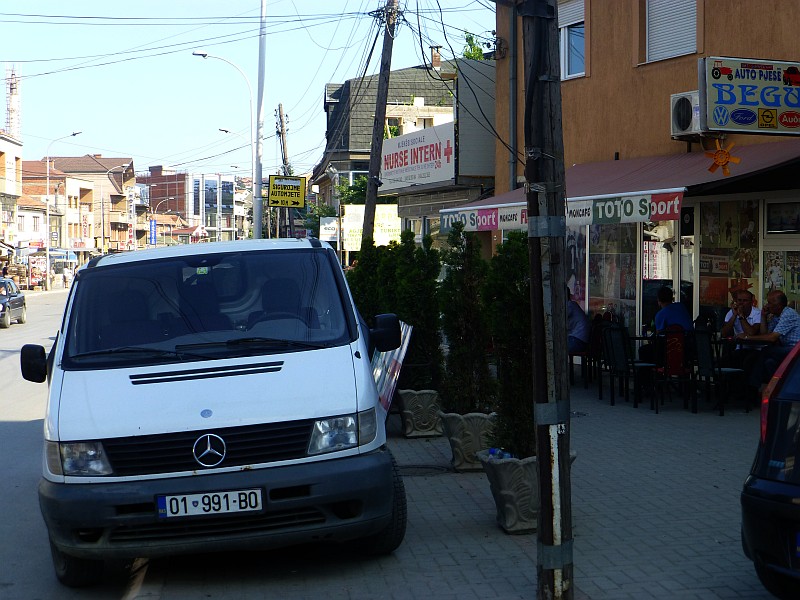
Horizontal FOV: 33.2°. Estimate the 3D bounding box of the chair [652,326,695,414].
[{"bbox_3d":[2.930,0.736,14.446,0.440,0.920,0.500,0,2,-4],"label":"chair"}]

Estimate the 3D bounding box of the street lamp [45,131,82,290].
[{"bbox_3d":[-19.523,-5.155,77.886,2.150,9.350,0.350,0,2,-6],"label":"street lamp"}]

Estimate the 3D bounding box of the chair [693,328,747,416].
[{"bbox_3d":[3.410,0.741,14.276,0.520,0.920,0.450,-1,2,-42],"label":"chair"}]

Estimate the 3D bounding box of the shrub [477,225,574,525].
[{"bbox_3d":[0.764,0.473,8.116,0.560,1.800,0.560,0,2,-6],"label":"shrub"}]

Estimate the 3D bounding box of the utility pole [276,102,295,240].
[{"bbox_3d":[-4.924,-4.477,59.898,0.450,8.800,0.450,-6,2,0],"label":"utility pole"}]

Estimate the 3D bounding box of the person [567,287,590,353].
[{"bbox_3d":[2.149,0.456,17.320,0.750,1.320,0.500,0,2,15],"label":"person"}]

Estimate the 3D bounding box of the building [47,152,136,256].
[{"bbox_3d":[-31.157,-8.310,134.320,9.000,12.600,9.500,0,2,8],"label":"building"}]

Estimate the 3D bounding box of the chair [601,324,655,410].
[{"bbox_3d":[2.610,0.714,15.076,0.520,0.930,0.450,-1,2,-43],"label":"chair"}]

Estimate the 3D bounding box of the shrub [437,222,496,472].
[{"bbox_3d":[0.524,0.349,10.414,0.500,1.920,0.500,0,2,-6],"label":"shrub"}]

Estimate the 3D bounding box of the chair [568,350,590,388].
[{"bbox_3d":[2.356,0.648,17.425,0.520,0.930,0.450,0,2,15],"label":"chair"}]

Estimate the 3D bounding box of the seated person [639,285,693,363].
[{"bbox_3d":[3.042,0.512,15.320,0.750,1.320,0.520,1,2,30],"label":"seated person"}]

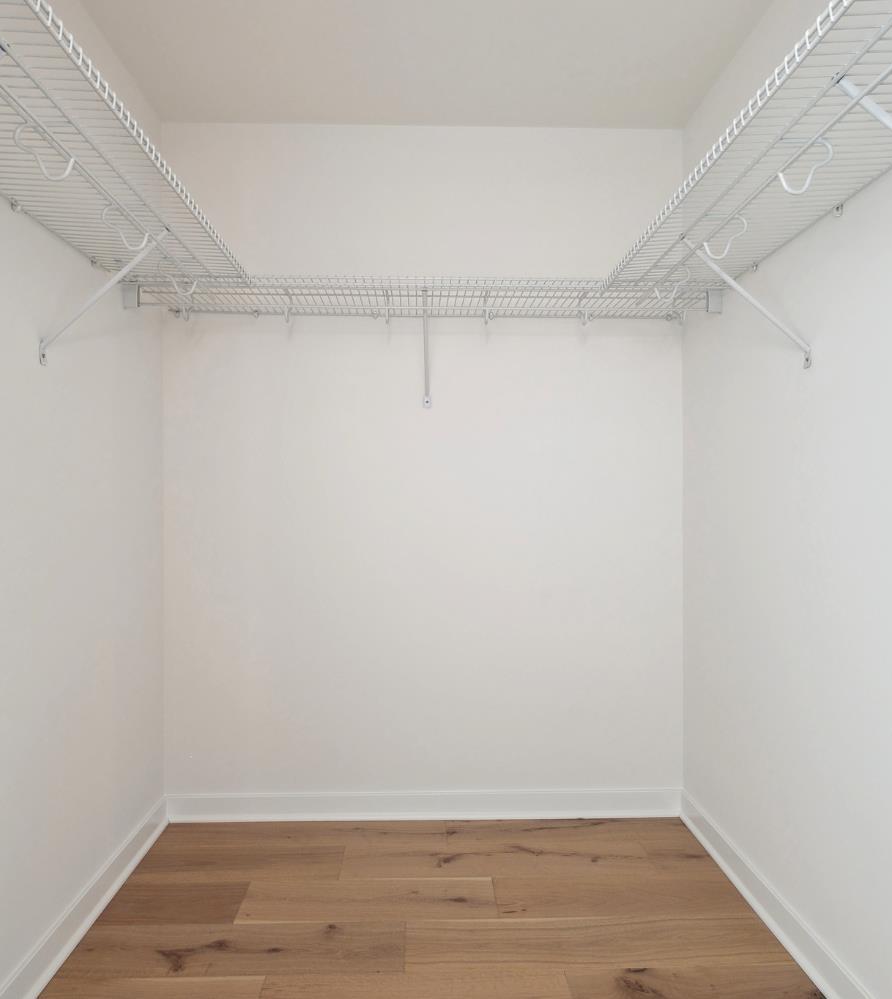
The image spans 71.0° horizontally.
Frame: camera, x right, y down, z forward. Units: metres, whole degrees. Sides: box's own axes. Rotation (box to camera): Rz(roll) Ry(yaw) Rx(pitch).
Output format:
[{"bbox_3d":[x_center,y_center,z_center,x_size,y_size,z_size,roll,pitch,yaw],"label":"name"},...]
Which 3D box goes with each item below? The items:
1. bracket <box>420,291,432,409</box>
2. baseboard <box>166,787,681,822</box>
[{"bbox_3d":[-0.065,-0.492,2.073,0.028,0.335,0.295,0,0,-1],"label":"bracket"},{"bbox_3d":[-0.071,1.084,2.211,1.830,0.102,0.018,0,0,-1],"label":"baseboard"}]

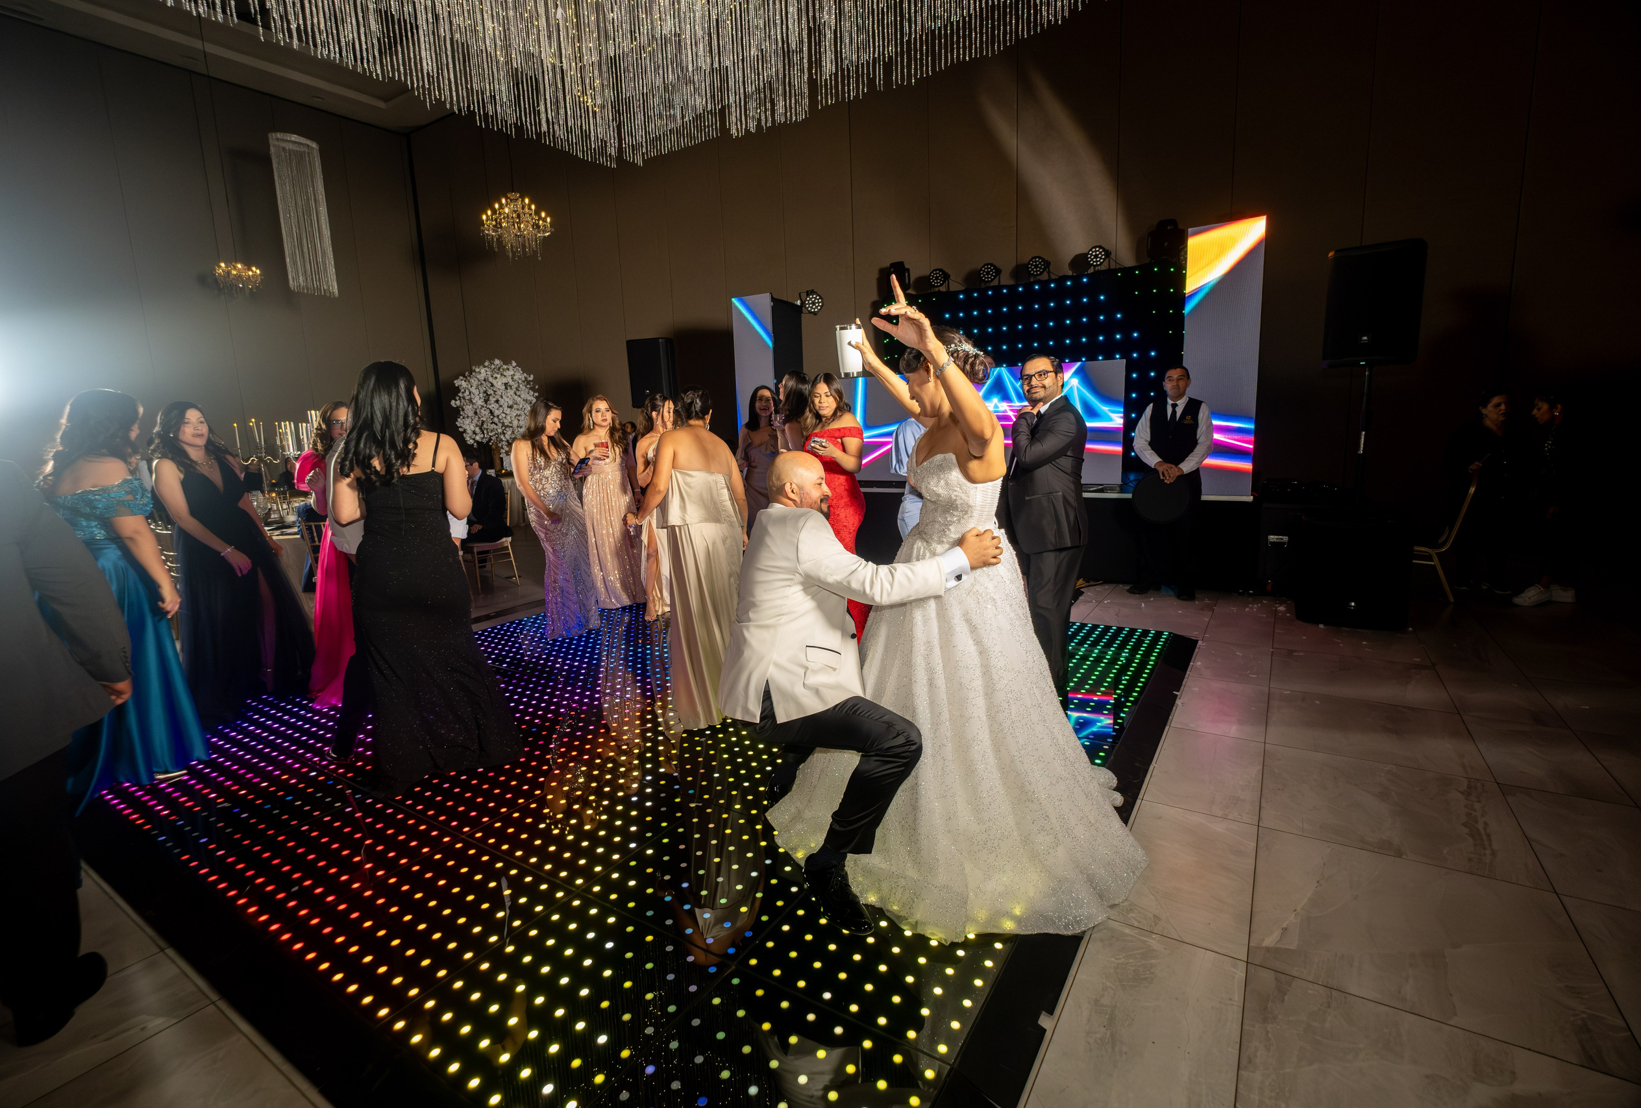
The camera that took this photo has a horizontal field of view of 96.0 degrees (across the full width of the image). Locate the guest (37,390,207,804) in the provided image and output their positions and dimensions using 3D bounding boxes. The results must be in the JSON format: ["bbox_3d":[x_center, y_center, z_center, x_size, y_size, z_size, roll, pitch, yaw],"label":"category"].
[{"bbox_3d":[-2.896,0.169,3.039,0.500,1.640,0.540,3,11,26],"label":"guest"}]

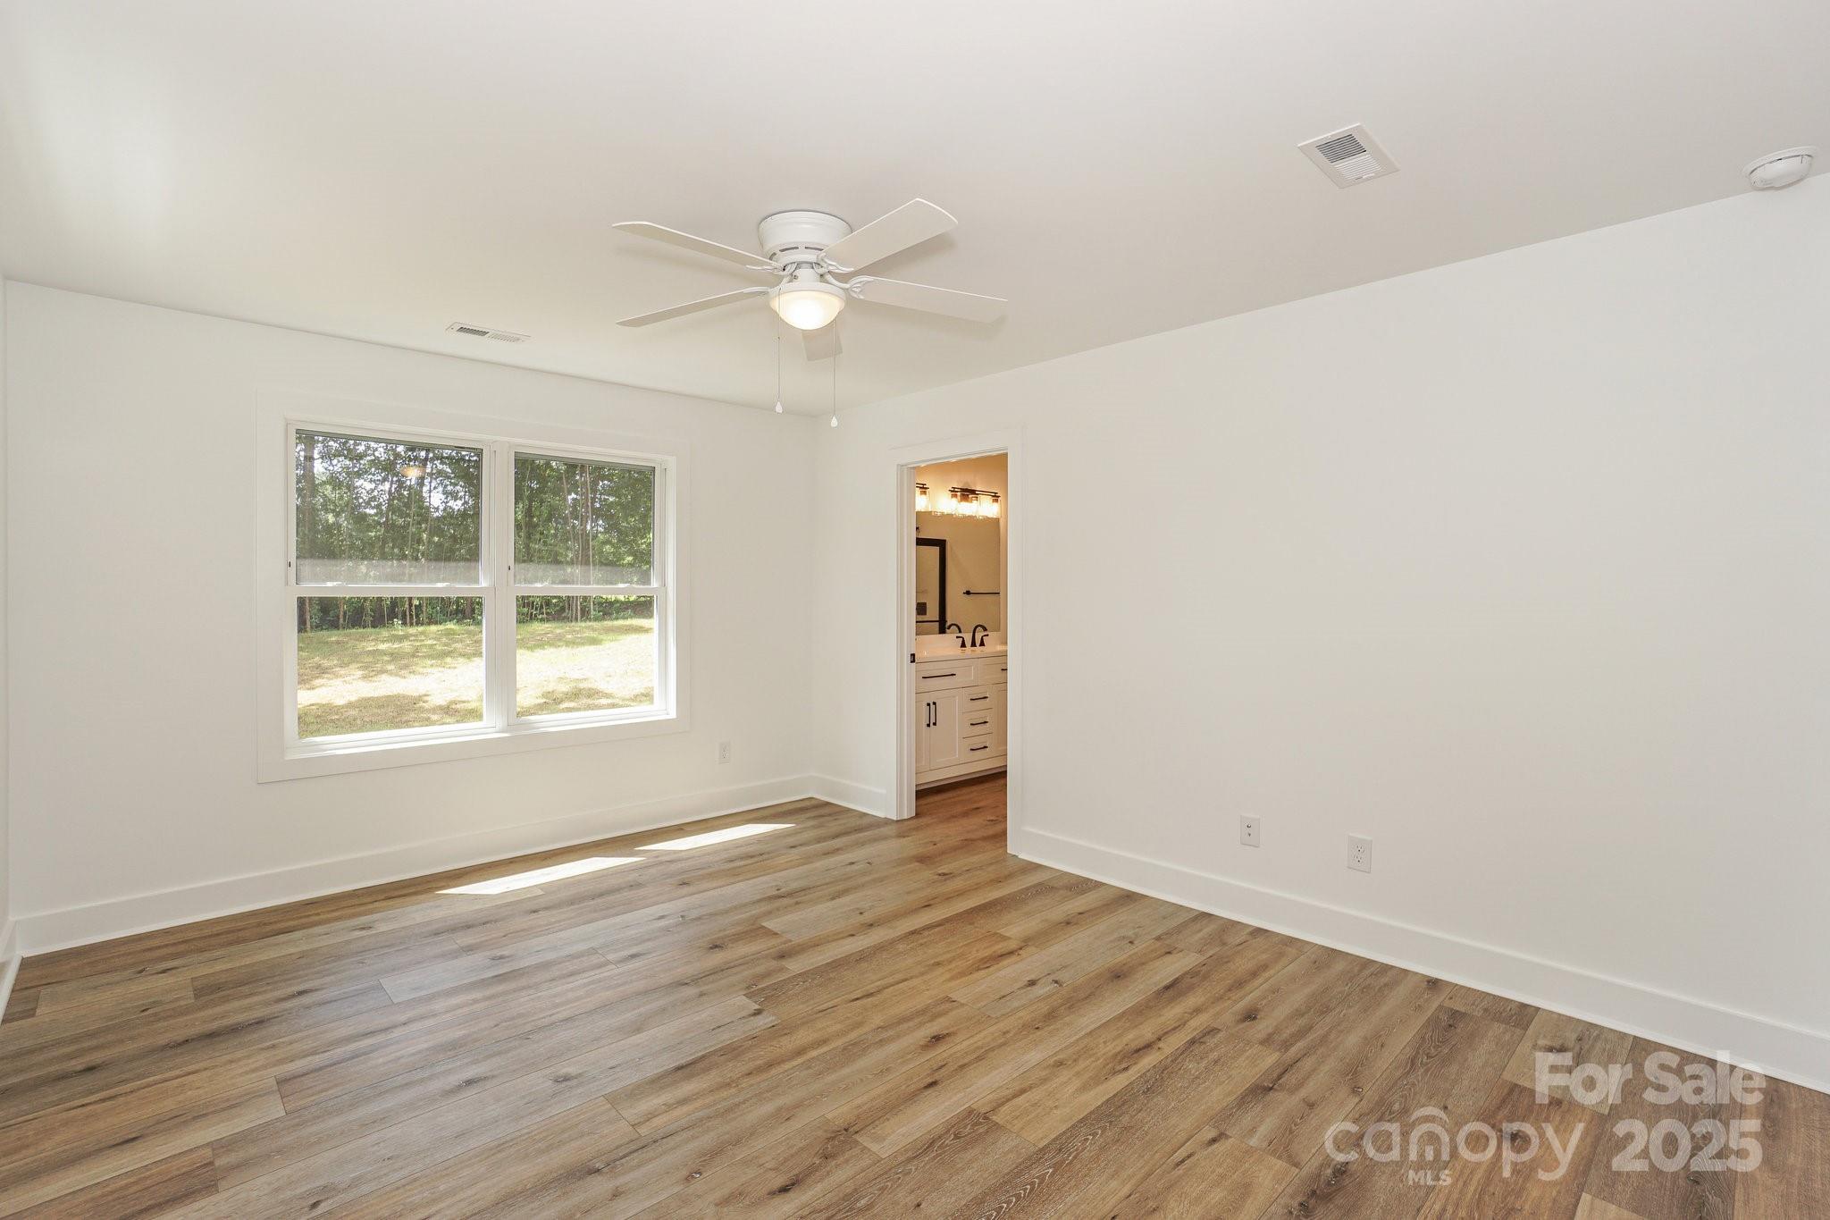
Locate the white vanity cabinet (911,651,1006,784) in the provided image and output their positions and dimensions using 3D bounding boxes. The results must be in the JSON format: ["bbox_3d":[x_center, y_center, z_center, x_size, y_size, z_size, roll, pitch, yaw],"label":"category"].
[{"bbox_3d":[0.264,0.754,5.387,1.520,0.890,0.550,-1,2,-40],"label":"white vanity cabinet"}]

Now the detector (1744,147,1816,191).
[{"bbox_3d":[2.222,-1.131,1.960,0.127,0.045,0.127,-1,2,-40],"label":"detector"}]

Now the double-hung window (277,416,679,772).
[{"bbox_3d":[-2.063,-0.098,3.830,1.750,1.490,0.100,-1,2,-40],"label":"double-hung window"}]

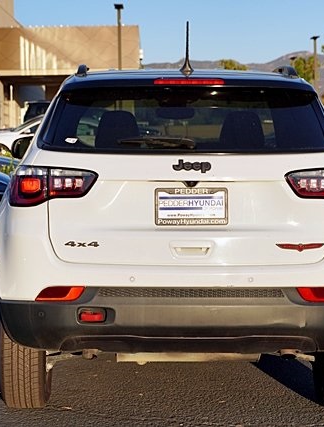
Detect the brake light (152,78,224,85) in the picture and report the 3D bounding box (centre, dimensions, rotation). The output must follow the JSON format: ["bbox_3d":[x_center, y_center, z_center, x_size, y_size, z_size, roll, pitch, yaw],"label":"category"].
[{"bbox_3d":[0.119,-0.571,5.780,0.302,0.026,0.045,0,4,0],"label":"brake light"}]

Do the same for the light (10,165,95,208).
[{"bbox_3d":[-0.467,-0.111,5.717,0.401,0.180,0.230,0,4,0],"label":"light"}]

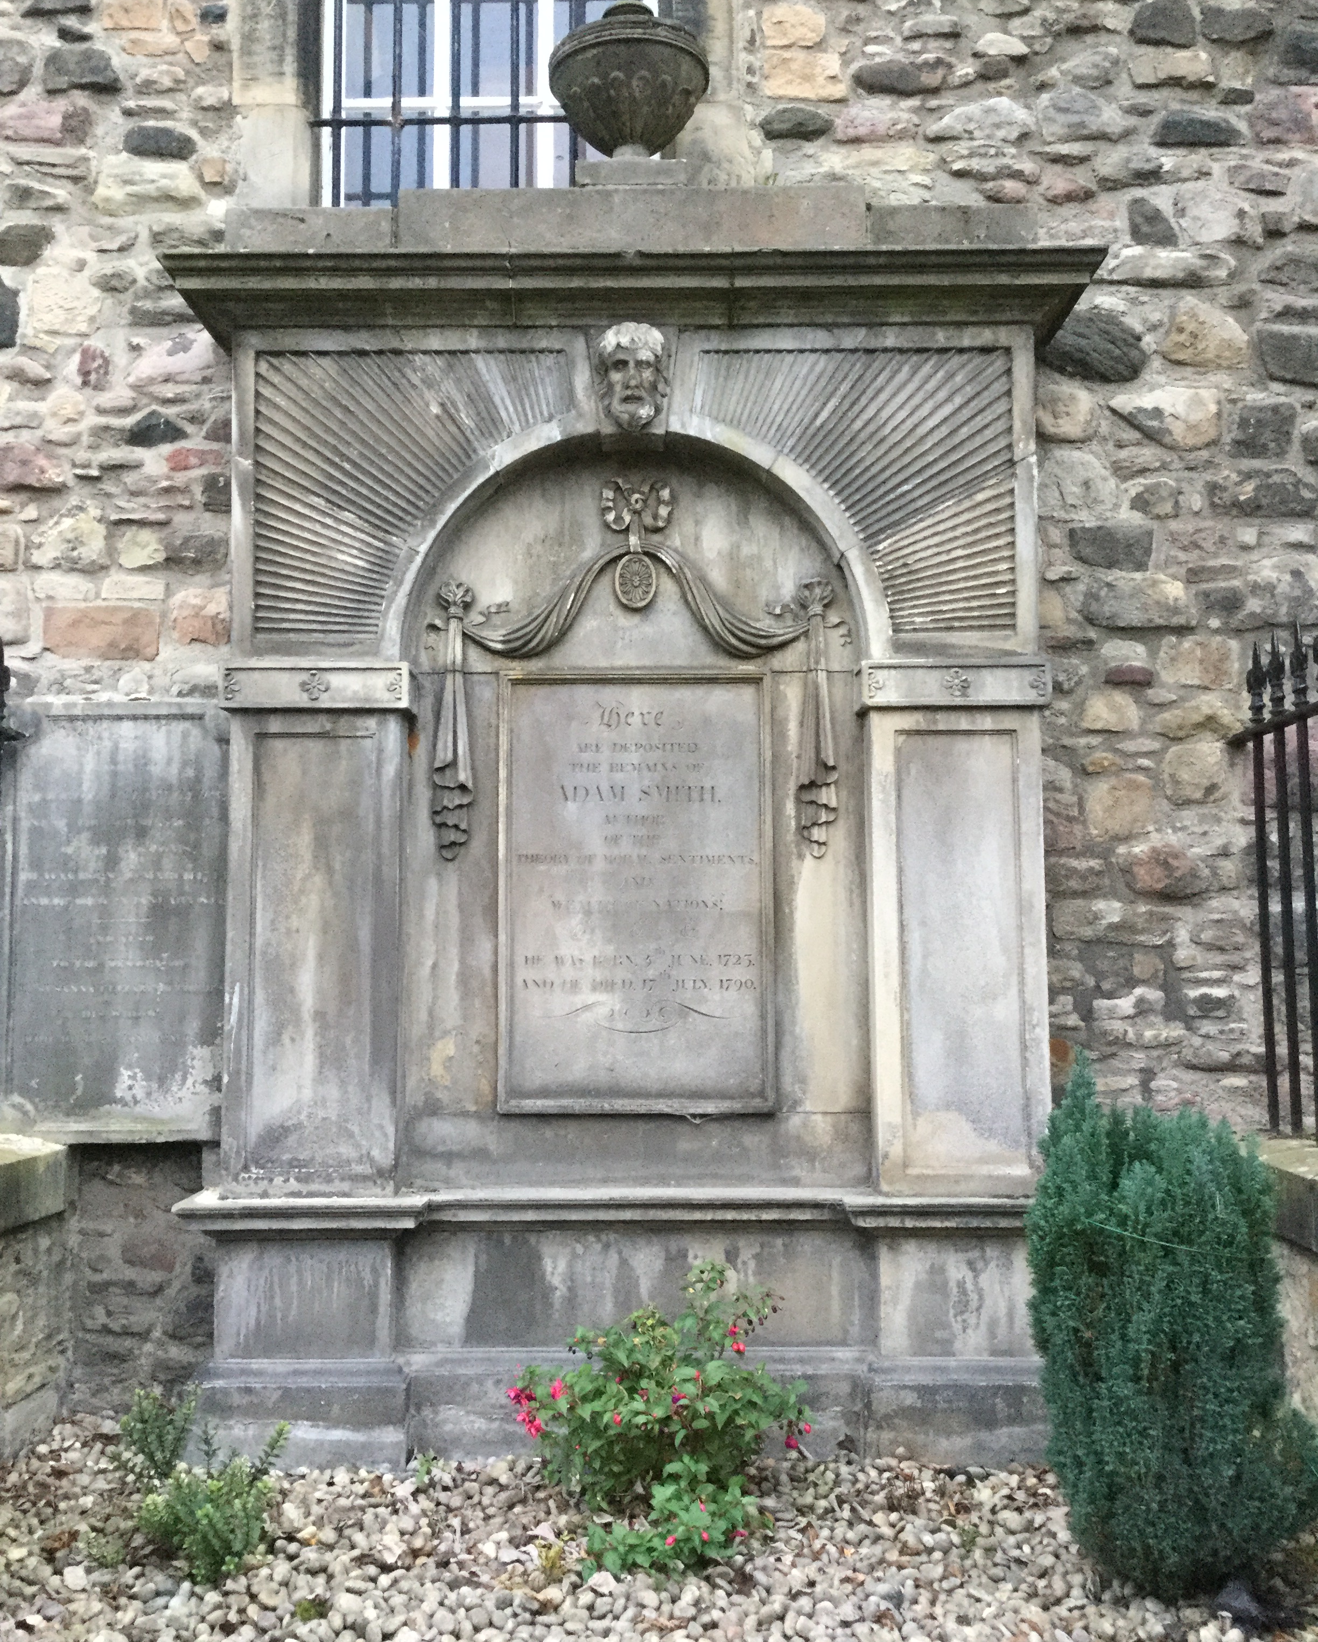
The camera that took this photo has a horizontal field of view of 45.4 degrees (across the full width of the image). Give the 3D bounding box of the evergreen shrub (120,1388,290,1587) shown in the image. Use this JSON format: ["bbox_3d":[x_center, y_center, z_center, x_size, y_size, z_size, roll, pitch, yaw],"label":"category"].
[{"bbox_3d":[-1.094,1.557,3.761,0.360,0.319,0.433,0,-5,0],"label":"evergreen shrub"}]

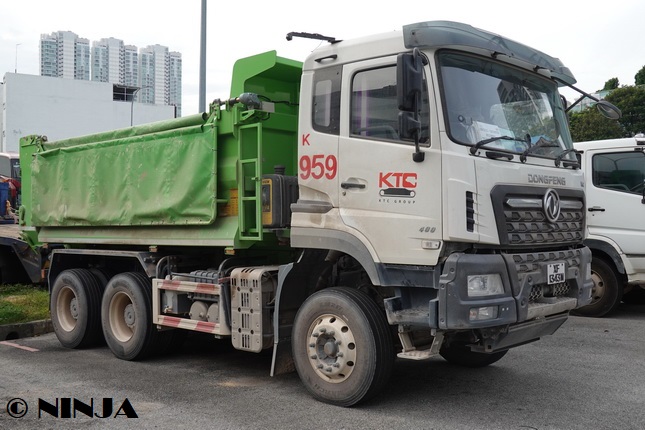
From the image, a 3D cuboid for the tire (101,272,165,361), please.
[{"bbox_3d":[-2.338,1.250,7.939,1.050,1.050,0.290,-1,-2,41],"label":"tire"}]

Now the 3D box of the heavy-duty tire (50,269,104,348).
[{"bbox_3d":[-3.363,1.277,8.831,1.050,1.050,0.290,-1,-2,41],"label":"heavy-duty tire"}]

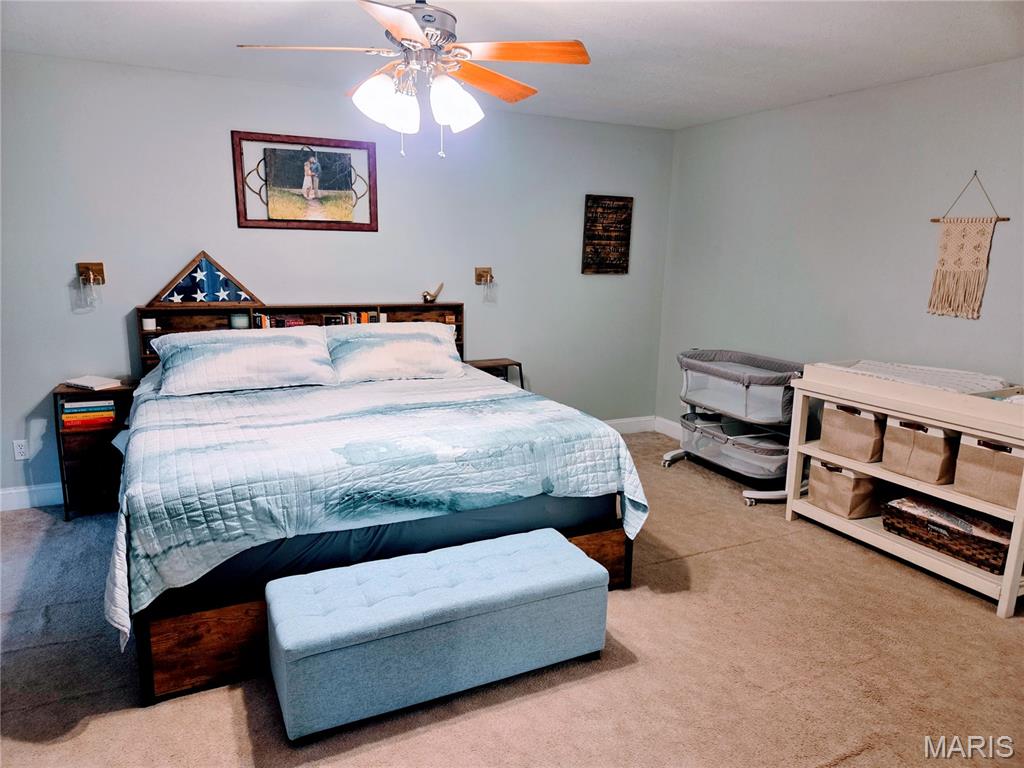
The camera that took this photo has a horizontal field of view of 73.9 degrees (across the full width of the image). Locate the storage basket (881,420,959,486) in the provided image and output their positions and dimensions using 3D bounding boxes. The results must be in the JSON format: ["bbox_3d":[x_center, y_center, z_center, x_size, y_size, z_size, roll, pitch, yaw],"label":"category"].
[{"bbox_3d":[2.089,0.311,3.366,0.350,0.262,0.285,-4,13,-26],"label":"storage basket"}]

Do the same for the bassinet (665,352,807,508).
[{"bbox_3d":[1.480,0.246,4.532,0.500,0.840,0.940,-4,13,-26],"label":"bassinet"}]

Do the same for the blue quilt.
[{"bbox_3d":[-0.754,0.364,3.438,2.140,0.510,2.000,-4,13,-26],"label":"blue quilt"}]

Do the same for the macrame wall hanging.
[{"bbox_3d":[2.274,-0.699,3.434,0.030,0.717,0.377,-4,13,-26],"label":"macrame wall hanging"}]

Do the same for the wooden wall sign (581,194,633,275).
[{"bbox_3d":[0.728,-1.133,5.202,0.430,0.578,0.025,-4,13,-26],"label":"wooden wall sign"}]

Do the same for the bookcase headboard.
[{"bbox_3d":[-1.251,0.056,4.405,1.985,1.138,0.115,-4,13,-26],"label":"bookcase headboard"}]

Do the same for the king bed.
[{"bbox_3d":[-0.784,0.247,3.506,2.080,1.150,2.130,-4,13,-26],"label":"king bed"}]

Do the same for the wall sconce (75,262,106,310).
[{"bbox_3d":[-2.299,-0.536,3.729,0.119,0.240,0.162,-4,13,-26],"label":"wall sconce"}]

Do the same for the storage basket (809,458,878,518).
[{"bbox_3d":[1.893,0.557,3.790,0.350,0.255,0.275,-4,13,-26],"label":"storage basket"}]

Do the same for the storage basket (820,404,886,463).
[{"bbox_3d":[1.928,0.246,3.679,0.350,0.260,0.300,-4,13,-26],"label":"storage basket"}]

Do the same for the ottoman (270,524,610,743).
[{"bbox_3d":[-0.248,0.855,2.483,1.148,0.382,0.403,-4,13,-26],"label":"ottoman"}]

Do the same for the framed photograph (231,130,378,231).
[{"bbox_3d":[-1.246,-1.227,4.187,0.846,0.548,0.025,-4,13,-26],"label":"framed photograph"}]

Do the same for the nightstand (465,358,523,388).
[{"bbox_3d":[-0.158,0.199,4.891,0.371,0.716,0.267,-4,13,-26],"label":"nightstand"}]

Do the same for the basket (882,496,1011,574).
[{"bbox_3d":[2.183,0.720,3.327,0.320,0.143,0.595,-4,13,-26],"label":"basket"}]

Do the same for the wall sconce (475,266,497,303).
[{"bbox_3d":[-0.166,-0.696,4.745,0.130,0.230,0.155,-4,13,-26],"label":"wall sconce"}]

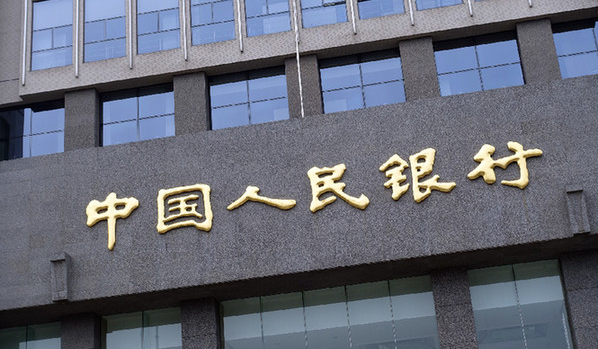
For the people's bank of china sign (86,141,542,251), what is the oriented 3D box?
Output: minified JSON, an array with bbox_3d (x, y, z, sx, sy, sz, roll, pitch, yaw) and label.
[{"bbox_3d":[0.279,0.579,28.444,12.817,1.761,0.160,-8,-23,7],"label":"people's bank of china sign"}]

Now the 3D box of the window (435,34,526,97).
[{"bbox_3d":[5.656,-3.448,32.344,2.614,2.007,0.151,-8,-24,7],"label":"window"}]

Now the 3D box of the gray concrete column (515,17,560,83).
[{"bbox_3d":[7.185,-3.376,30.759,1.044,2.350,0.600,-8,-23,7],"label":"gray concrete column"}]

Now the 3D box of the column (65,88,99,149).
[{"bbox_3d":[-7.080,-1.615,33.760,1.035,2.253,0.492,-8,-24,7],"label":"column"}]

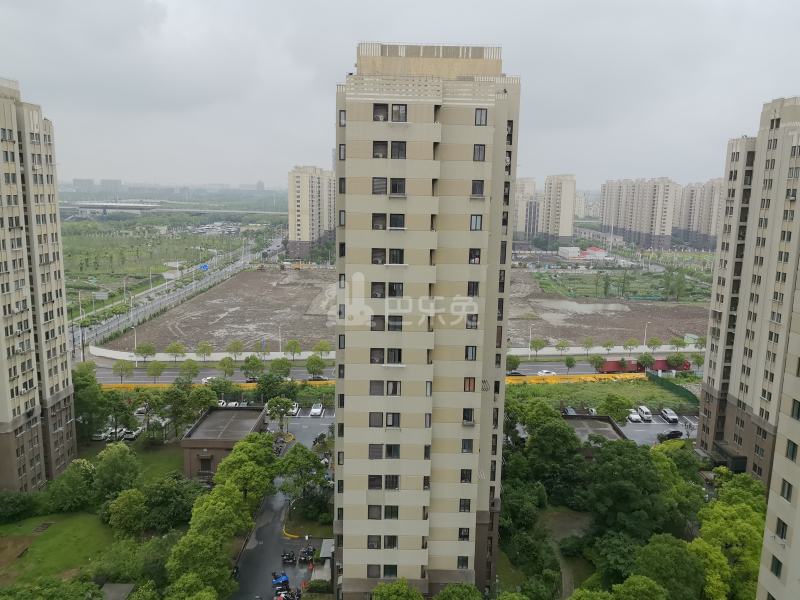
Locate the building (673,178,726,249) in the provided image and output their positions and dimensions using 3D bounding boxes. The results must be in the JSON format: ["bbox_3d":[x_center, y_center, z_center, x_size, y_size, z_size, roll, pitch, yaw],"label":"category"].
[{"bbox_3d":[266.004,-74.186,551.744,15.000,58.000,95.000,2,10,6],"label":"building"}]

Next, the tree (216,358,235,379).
[{"bbox_3d":[-40.070,16.310,143.370,3.560,6.600,3.560,1,10,0],"label":"tree"}]

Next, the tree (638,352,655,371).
[{"bbox_3d":[62.675,16.458,157.789,3.869,6.295,3.869,1,10,0],"label":"tree"}]

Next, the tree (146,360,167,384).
[{"bbox_3d":[-55.906,16.880,142.437,4.337,6.095,4.337,1,10,0],"label":"tree"}]

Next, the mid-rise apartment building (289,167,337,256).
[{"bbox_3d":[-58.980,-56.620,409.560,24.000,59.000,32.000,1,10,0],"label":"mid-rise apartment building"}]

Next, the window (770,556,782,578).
[{"bbox_3d":[26.379,18.687,43.647,0.150,1.300,1.100,1,10,-2],"label":"window"}]

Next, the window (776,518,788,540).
[{"bbox_3d":[26.435,15.877,43.171,0.150,1.300,1.100,1,10,-2],"label":"window"}]

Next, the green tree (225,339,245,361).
[{"bbox_3d":[-42.688,13.068,161.656,4.500,5.910,4.500,1,10,0],"label":"green tree"}]

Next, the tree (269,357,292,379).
[{"bbox_3d":[-27.997,16.632,145.972,5.240,6.460,5.240,1,10,0],"label":"tree"}]

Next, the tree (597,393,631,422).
[{"bbox_3d":[41.420,21.580,119.680,6.520,7.260,6.520,1,10,0],"label":"tree"}]

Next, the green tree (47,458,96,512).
[{"bbox_3d":[-46.232,25.785,87.894,6.761,7.095,6.761,1,10,0],"label":"green tree"}]

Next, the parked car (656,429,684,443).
[{"bbox_3d":[51.427,25.347,118.345,4.600,1.500,1.800,-1,10,-14],"label":"parked car"}]

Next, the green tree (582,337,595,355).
[{"bbox_3d":[52.917,12.973,174.520,3.200,5.600,3.200,1,10,0],"label":"green tree"}]

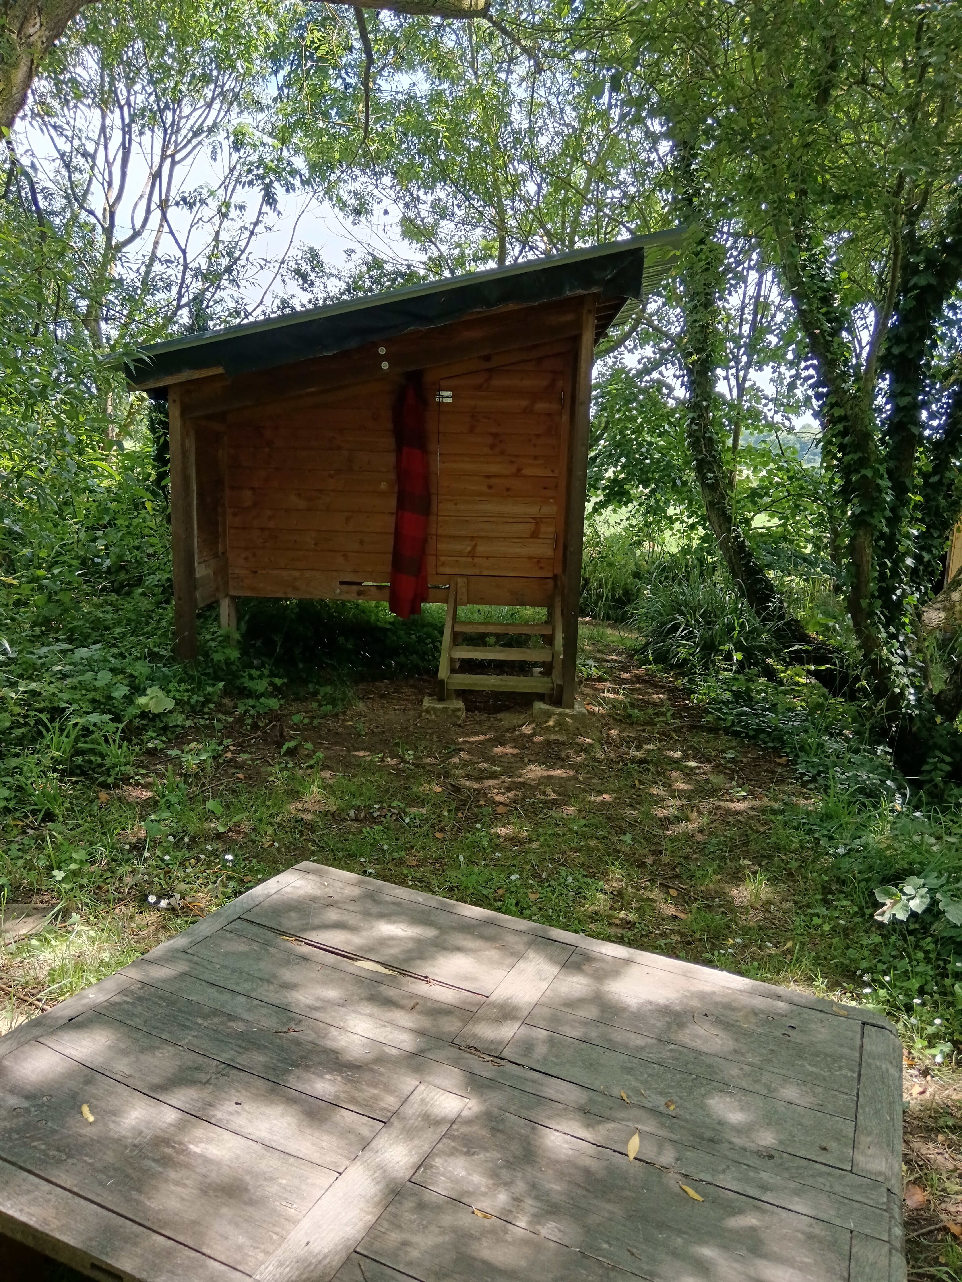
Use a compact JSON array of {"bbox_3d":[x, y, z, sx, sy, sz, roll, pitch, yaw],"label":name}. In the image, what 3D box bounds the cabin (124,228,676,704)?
[{"bbox_3d":[-0.463,-1.274,7.647,3.341,2.887,3.350,2,10,2],"label":"cabin"}]

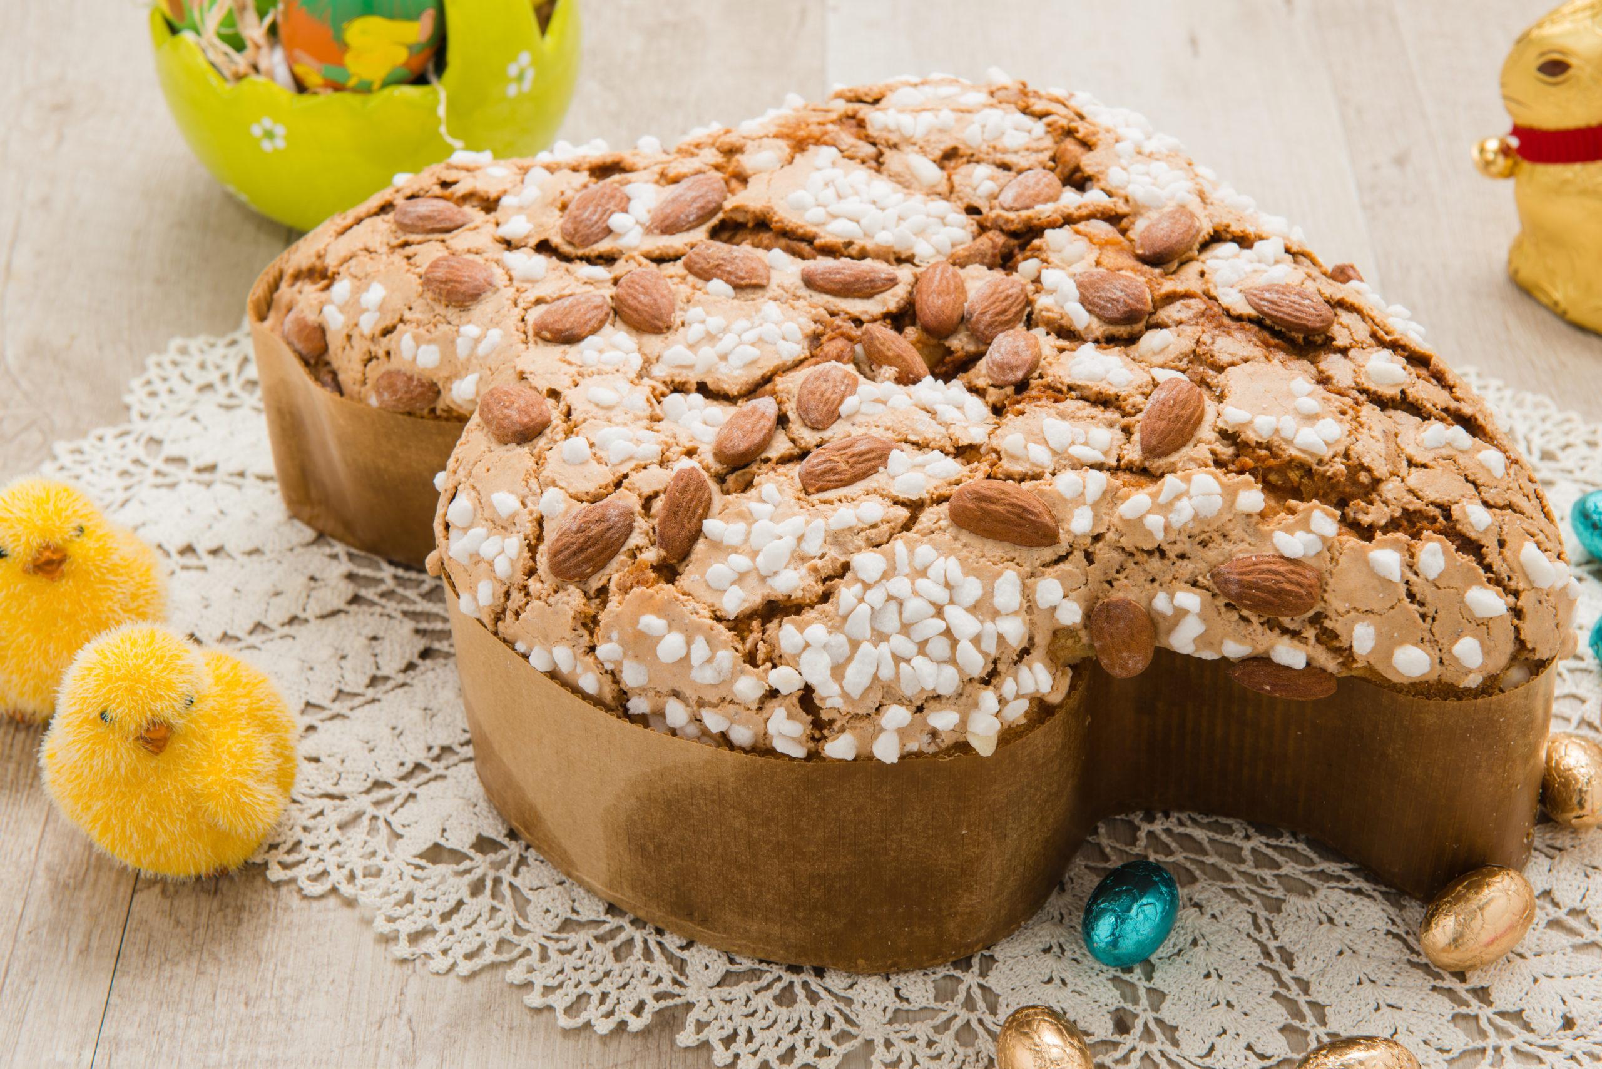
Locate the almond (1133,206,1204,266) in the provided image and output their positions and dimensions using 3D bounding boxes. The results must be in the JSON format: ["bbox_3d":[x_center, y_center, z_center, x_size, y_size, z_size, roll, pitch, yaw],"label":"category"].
[{"bbox_3d":[0.086,-0.070,0.731,0.013,0.009,0.025,33,48,20],"label":"almond"}]

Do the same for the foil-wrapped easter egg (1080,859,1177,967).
[{"bbox_3d":[0.070,0.081,0.668,0.020,0.020,0.027,18,43,22],"label":"foil-wrapped easter egg"}]

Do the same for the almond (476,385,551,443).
[{"bbox_3d":[-0.063,-0.026,0.686,0.022,0.008,0.013,24,74,43],"label":"almond"}]

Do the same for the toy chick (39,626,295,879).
[{"bbox_3d":[-0.139,0.046,0.685,0.055,0.061,0.060,13,41,16],"label":"toy chick"}]

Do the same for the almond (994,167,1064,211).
[{"bbox_3d":[0.054,-0.081,0.727,0.012,0.008,0.021,28,40,34],"label":"almond"}]

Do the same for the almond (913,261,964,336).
[{"bbox_3d":[0.032,-0.054,0.713,0.012,0.009,0.024,3,48,4],"label":"almond"}]

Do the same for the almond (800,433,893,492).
[{"bbox_3d":[0.010,-0.015,0.671,0.023,0.008,0.012,-22,49,-16],"label":"almond"}]

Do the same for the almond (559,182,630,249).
[{"bbox_3d":[-0.049,-0.076,0.738,0.013,0.009,0.023,16,51,22],"label":"almond"}]

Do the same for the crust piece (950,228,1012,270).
[{"bbox_3d":[0.039,-0.062,0.679,0.015,0.008,0.009,-19,58,-9],"label":"crust piece"}]

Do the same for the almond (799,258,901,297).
[{"bbox_3d":[0.011,-0.058,0.709,0.022,0.008,0.013,4,37,4],"label":"almond"}]

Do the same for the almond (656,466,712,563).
[{"bbox_3d":[-0.025,-0.004,0.655,0.011,0.008,0.022,5,62,14],"label":"almond"}]

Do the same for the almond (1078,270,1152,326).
[{"bbox_3d":[0.071,-0.053,0.702,0.013,0.009,0.020,-36,47,-28],"label":"almond"}]

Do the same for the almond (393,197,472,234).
[{"bbox_3d":[-0.088,-0.076,0.743,0.021,0.007,0.012,5,38,26],"label":"almond"}]

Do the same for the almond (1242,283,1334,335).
[{"bbox_3d":[0.112,-0.052,0.718,0.023,0.009,0.013,16,42,-11],"label":"almond"}]

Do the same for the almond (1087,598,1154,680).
[{"bbox_3d":[0.067,0.021,0.647,0.013,0.008,0.019,-10,59,2],"label":"almond"}]

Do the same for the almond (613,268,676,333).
[{"bbox_3d":[-0.035,-0.053,0.708,0.013,0.008,0.022,-27,48,-11],"label":"almond"}]

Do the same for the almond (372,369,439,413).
[{"bbox_3d":[-0.091,-0.033,0.717,0.019,0.008,0.011,2,70,30],"label":"almond"}]

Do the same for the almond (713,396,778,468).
[{"bbox_3d":[-0.012,-0.022,0.661,0.011,0.008,0.021,16,51,27],"label":"almond"}]

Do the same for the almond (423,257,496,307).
[{"bbox_3d":[-0.079,-0.059,0.721,0.020,0.008,0.013,12,60,29],"label":"almond"}]

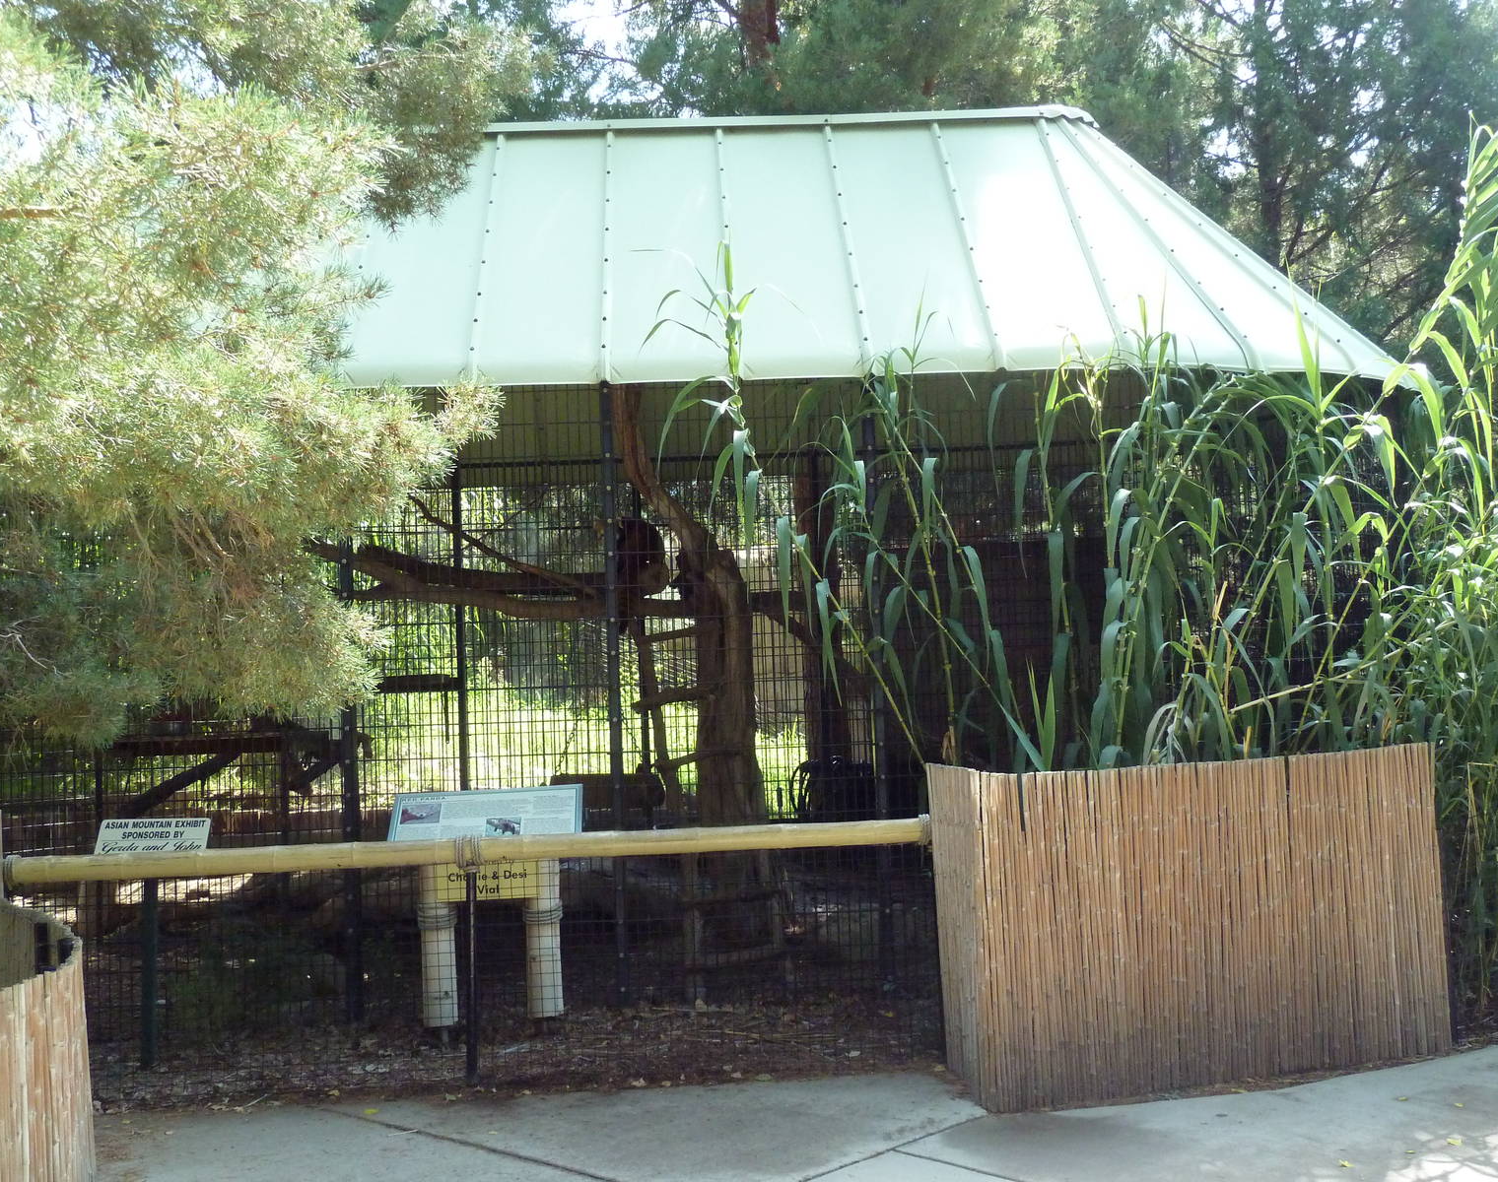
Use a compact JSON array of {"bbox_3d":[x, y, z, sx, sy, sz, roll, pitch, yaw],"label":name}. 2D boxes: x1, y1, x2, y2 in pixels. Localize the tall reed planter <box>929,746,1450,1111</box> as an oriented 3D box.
[{"bbox_3d":[1.746,1.277,7.237,2.080,1.220,0.871,-1,-4,-12],"label":"tall reed planter"}]

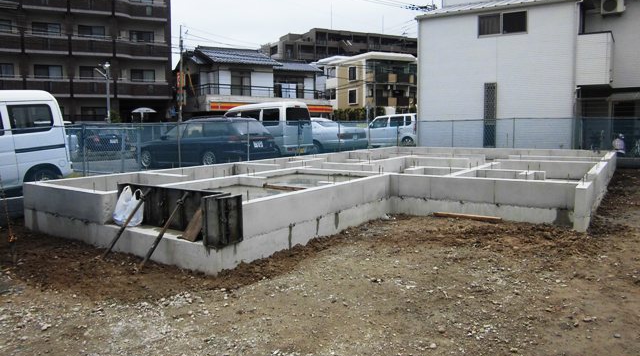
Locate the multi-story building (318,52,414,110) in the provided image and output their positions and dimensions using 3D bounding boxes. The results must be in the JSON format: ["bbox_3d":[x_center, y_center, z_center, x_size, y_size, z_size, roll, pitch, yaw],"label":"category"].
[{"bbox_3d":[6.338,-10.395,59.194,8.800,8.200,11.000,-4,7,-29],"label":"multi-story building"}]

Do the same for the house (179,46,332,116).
[{"bbox_3d":[-5.839,-7.151,42.048,12.000,7.917,7.400,-5,7,-37],"label":"house"}]

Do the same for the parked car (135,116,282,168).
[{"bbox_3d":[-3.332,-0.988,13.558,4.660,1.470,1.695,4,7,35],"label":"parked car"}]

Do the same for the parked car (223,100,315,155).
[{"bbox_3d":[-1.976,-1.398,15.415,3.390,1.880,1.480,4,7,36],"label":"parked car"}]

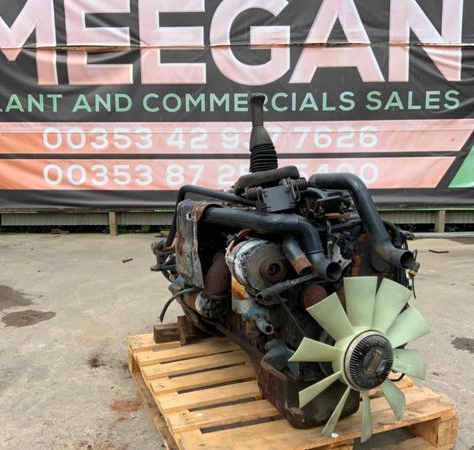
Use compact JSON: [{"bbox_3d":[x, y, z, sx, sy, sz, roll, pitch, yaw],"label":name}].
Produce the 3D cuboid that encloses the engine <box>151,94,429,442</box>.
[{"bbox_3d":[0.148,0.029,2.036,0.830,1.170,1.380,-3,8,-24],"label":"engine"}]

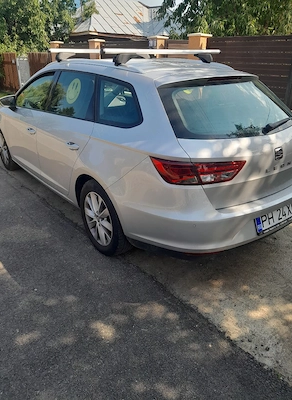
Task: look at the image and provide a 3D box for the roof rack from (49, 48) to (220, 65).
[{"bbox_3d":[-0.100,-1.322,2.876,1.250,0.125,1.020,-18,31,-34],"label":"roof rack"}]

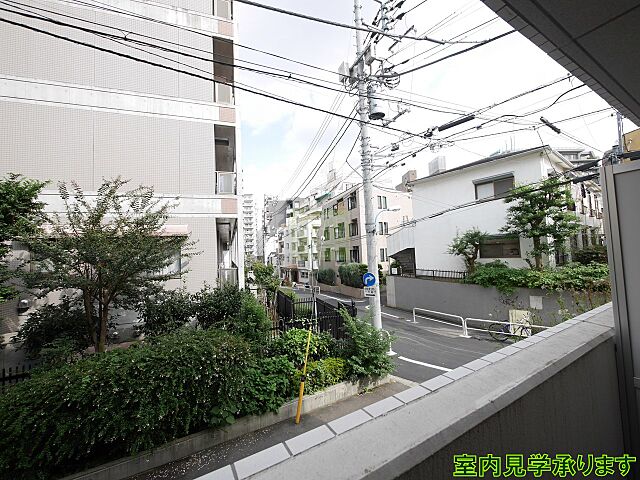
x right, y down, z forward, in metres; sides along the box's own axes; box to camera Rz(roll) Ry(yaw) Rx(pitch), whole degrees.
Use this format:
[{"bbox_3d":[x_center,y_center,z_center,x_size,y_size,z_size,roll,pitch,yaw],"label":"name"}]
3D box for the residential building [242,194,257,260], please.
[{"bbox_3d":[-36.984,-3.907,138.000,14.000,37.500,13.000,-2,-3,-13],"label":"residential building"}]

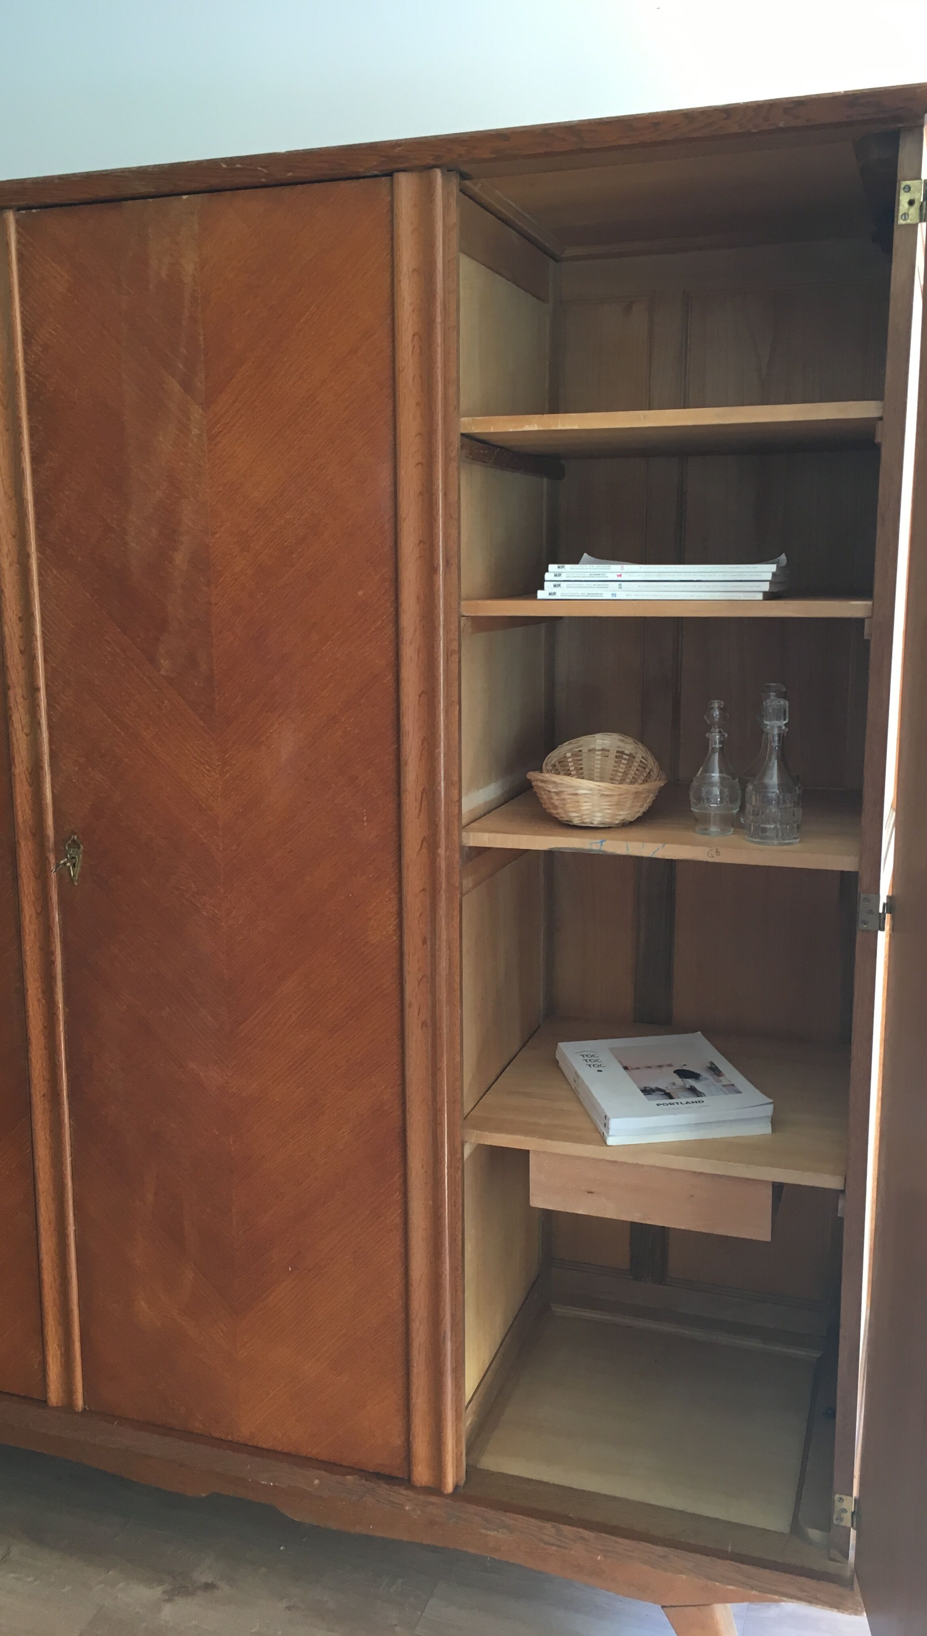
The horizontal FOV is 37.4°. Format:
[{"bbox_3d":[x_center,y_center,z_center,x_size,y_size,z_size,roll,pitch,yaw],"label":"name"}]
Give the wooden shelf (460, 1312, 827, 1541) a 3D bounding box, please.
[{"bbox_3d":[0.303,0.930,2.145,0.479,0.018,0.461,3,11,18],"label":"wooden shelf"}]

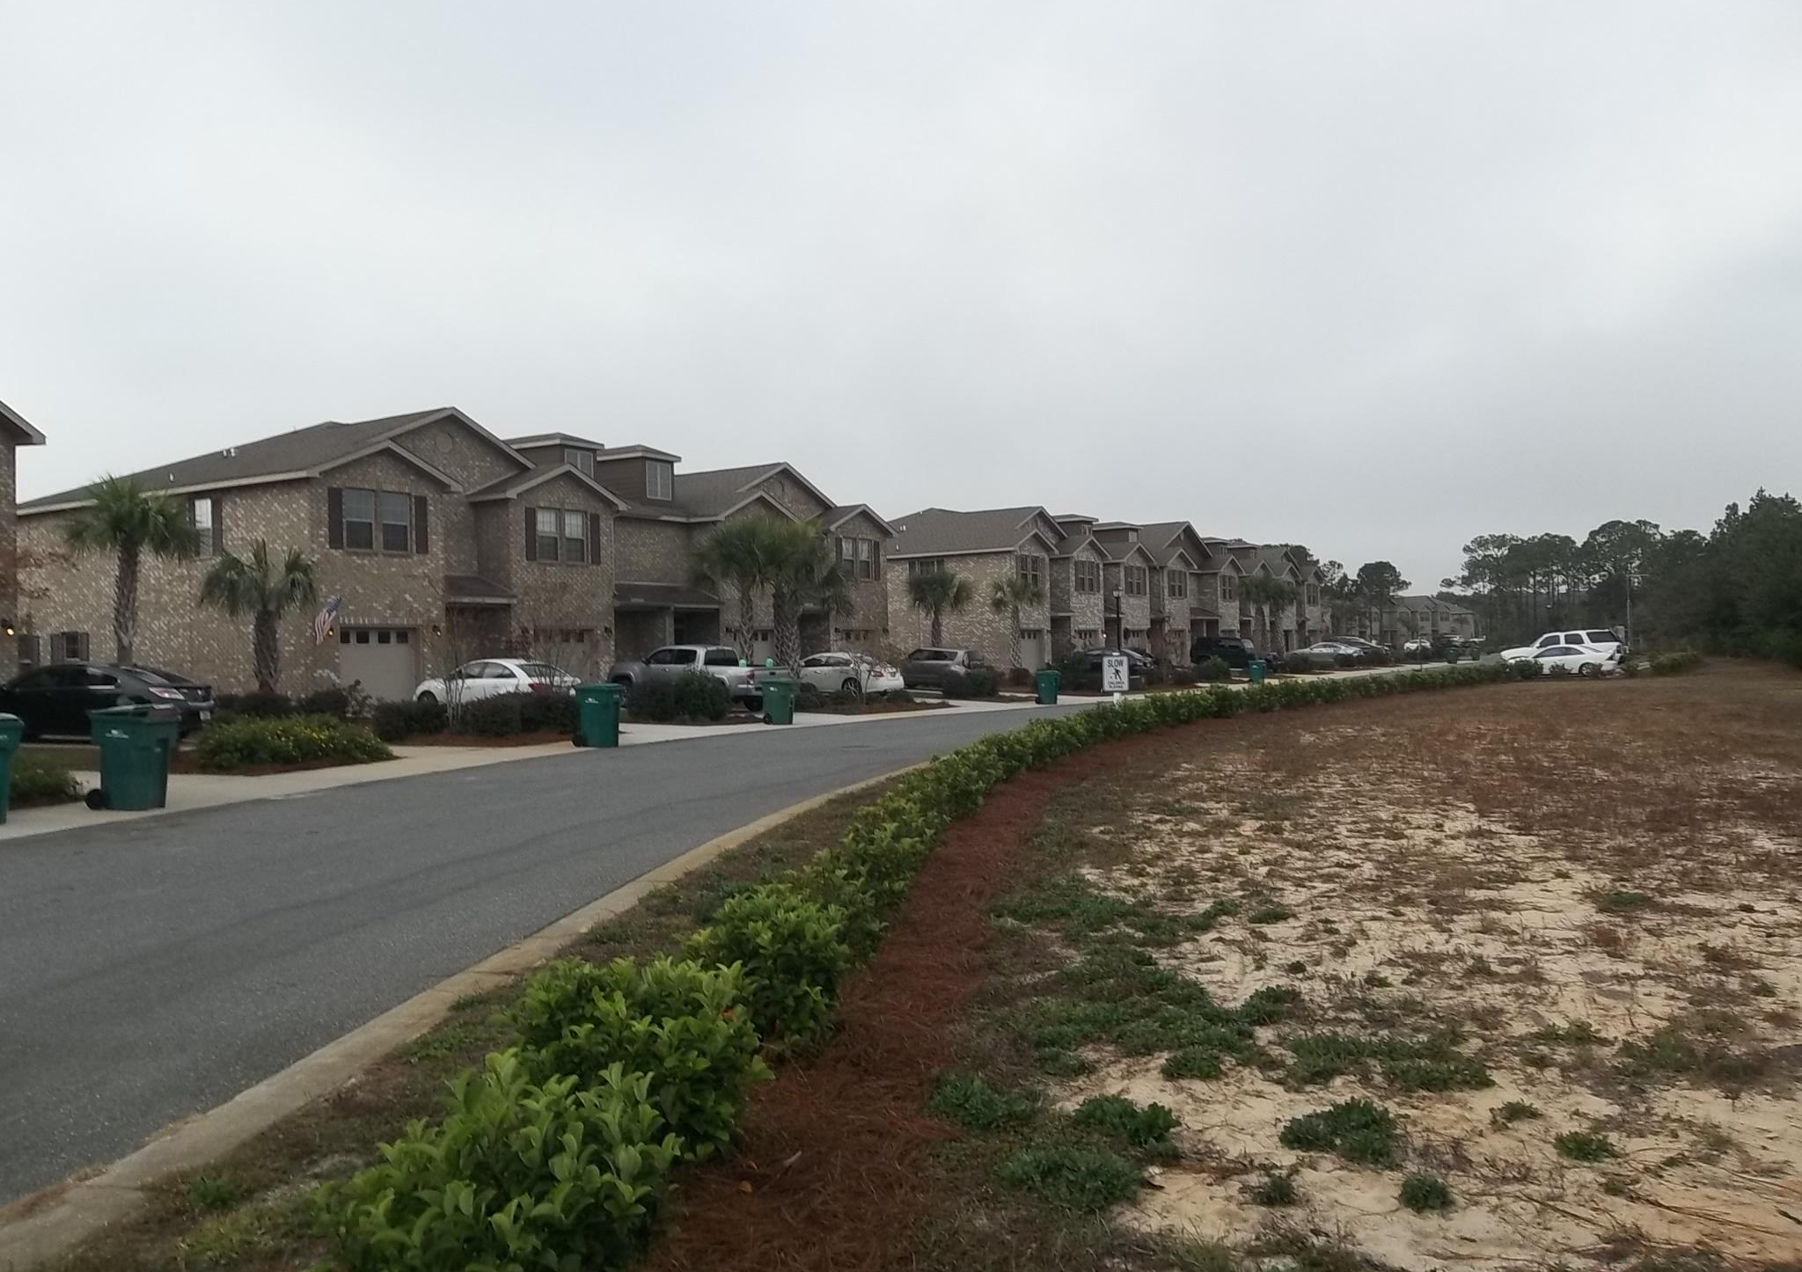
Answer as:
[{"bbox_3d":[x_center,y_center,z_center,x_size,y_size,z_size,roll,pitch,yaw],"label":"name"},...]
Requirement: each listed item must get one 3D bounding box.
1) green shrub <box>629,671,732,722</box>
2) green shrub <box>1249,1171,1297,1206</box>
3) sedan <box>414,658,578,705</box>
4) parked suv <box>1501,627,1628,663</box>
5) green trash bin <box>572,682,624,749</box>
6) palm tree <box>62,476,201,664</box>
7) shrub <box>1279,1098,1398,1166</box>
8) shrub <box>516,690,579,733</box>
[{"bbox_3d":[-5.189,1.392,33.000,2.250,1.170,1.400,-1,-1,10],"label":"green shrub"},{"bbox_3d":[1.023,1.515,3.870,0.130,0.060,0.110,-1,-1,0],"label":"green shrub"},{"bbox_3d":[-10.108,1.298,35.205,4.750,1.450,1.800,-1,-1,32],"label":"sedan"},{"bbox_3d":[29.925,0.816,63.500,5.150,1.930,2.000,-4,-2,28],"label":"parked suv"},{"bbox_3d":[-5.328,1.404,24.800,0.760,1.110,0.630,-1,-1,24],"label":"green trash bin"},{"bbox_3d":[-16.451,-0.624,30.000,2.600,5.300,2.600,-1,-1,-30],"label":"palm tree"},{"bbox_3d":[1.368,1.526,4.400,0.360,0.120,0.290,-1,-1,17],"label":"shrub"},{"bbox_3d":[-7.366,1.548,29.300,1.350,0.870,1.300,-1,-1,-14],"label":"shrub"}]

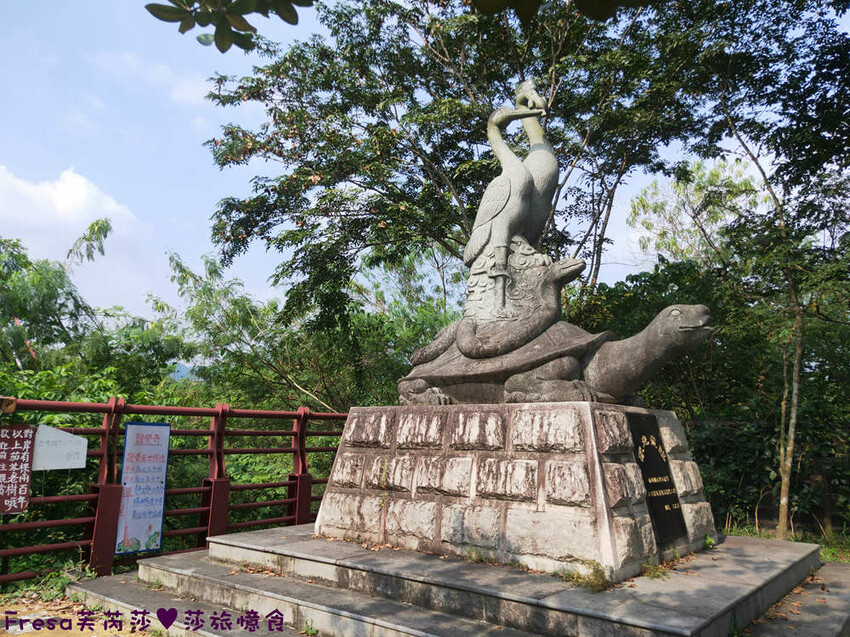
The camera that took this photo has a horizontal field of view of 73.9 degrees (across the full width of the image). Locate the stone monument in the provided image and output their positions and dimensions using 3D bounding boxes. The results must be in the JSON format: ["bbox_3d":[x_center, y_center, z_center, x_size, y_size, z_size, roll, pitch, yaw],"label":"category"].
[{"bbox_3d":[0.991,-0.237,5.770,3.359,4.640,2.263,-10,-17,39],"label":"stone monument"}]

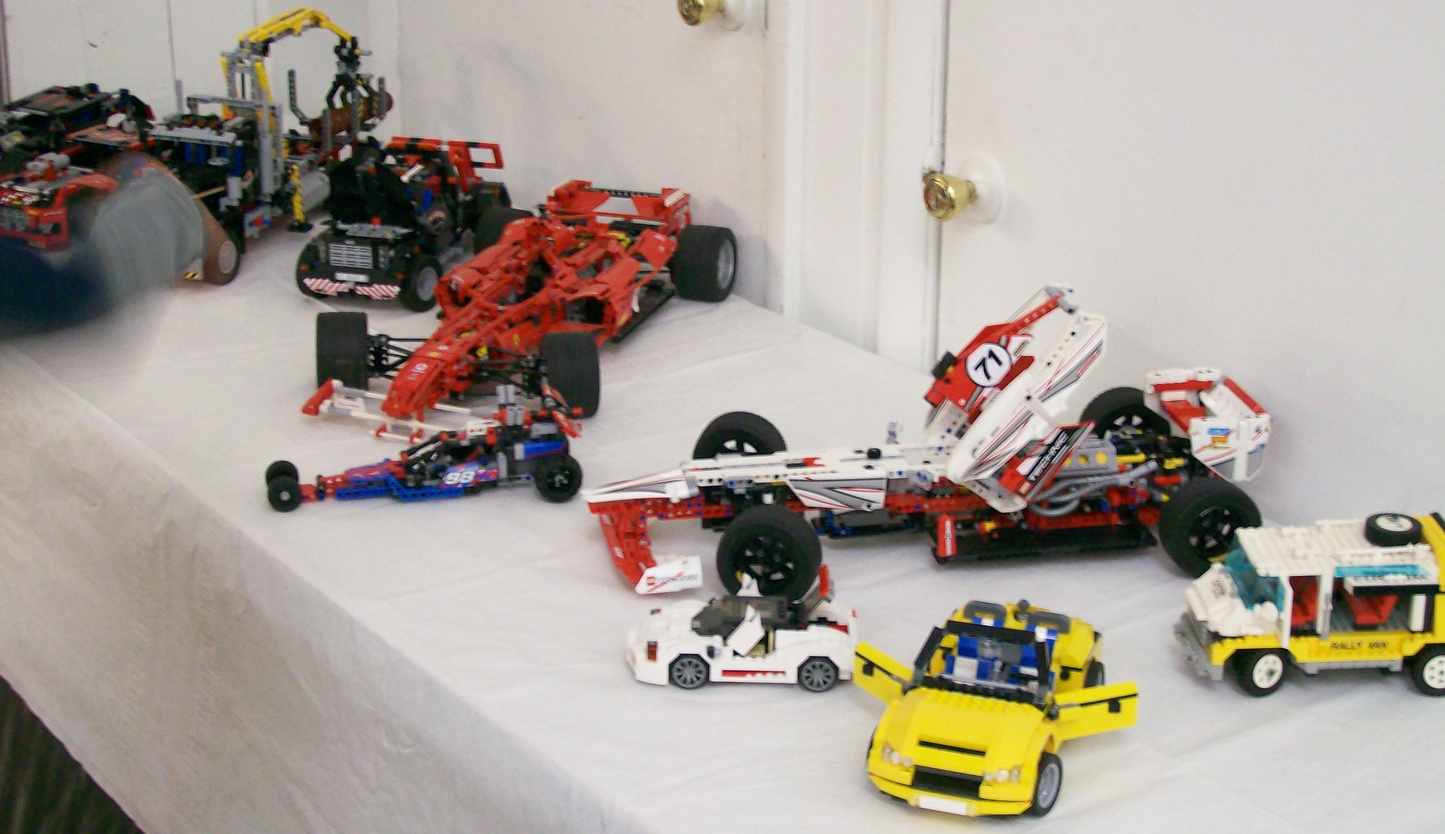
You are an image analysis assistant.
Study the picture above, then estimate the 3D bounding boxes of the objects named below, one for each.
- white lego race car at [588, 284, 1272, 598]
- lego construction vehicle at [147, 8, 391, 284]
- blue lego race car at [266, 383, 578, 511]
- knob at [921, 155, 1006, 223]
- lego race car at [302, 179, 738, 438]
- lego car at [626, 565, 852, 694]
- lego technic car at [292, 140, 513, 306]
[{"bbox_3d":[0.166,0.005,1.986,0.573,0.210,0.262,-3,20,-6],"label":"white lego race car"},{"bbox_3d":[-0.573,-0.354,2.911,0.140,0.280,0.452,9,22,25],"label":"lego construction vehicle"},{"bbox_3d":[-0.274,0.022,2.124,0.281,0.096,0.125,-4,20,-10],"label":"blue lego race car"},{"bbox_3d":[0.231,-0.218,2.283,0.060,0.065,0.065,-13,23,-31],"label":"knob"},{"bbox_3d":[-0.214,-0.128,2.503,0.296,0.120,0.637,6,21,18],"label":"lego race car"},{"bbox_3d":[0.014,0.156,1.764,0.175,0.080,0.071,1,20,5],"label":"lego car"},{"bbox_3d":[-0.370,-0.232,2.756,0.164,0.150,0.305,7,21,21],"label":"lego technic car"}]

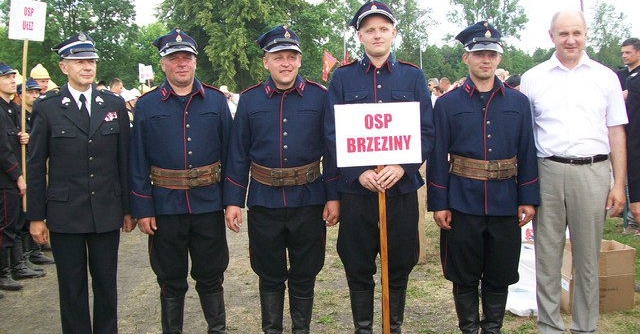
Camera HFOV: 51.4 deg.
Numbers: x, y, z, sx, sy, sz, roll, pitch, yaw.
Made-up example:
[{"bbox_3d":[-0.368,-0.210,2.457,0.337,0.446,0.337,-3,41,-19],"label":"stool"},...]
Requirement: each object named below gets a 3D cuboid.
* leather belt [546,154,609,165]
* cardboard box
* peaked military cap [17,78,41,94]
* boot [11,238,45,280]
[{"bbox_3d":[1.342,-0.037,3.518,0.370,0.050,0.270,0,7,13],"label":"leather belt"},{"bbox_3d":[1.759,0.713,4.307,0.442,0.390,0.250,-2,7,-10],"label":"cardboard box"},{"bbox_3d":[-2.693,-0.753,6.150,0.260,0.140,0.225,0,5,13],"label":"peaked military cap"},{"bbox_3d":[-2.417,0.756,5.500,0.280,0.350,0.115,-1,5,-3],"label":"boot"}]

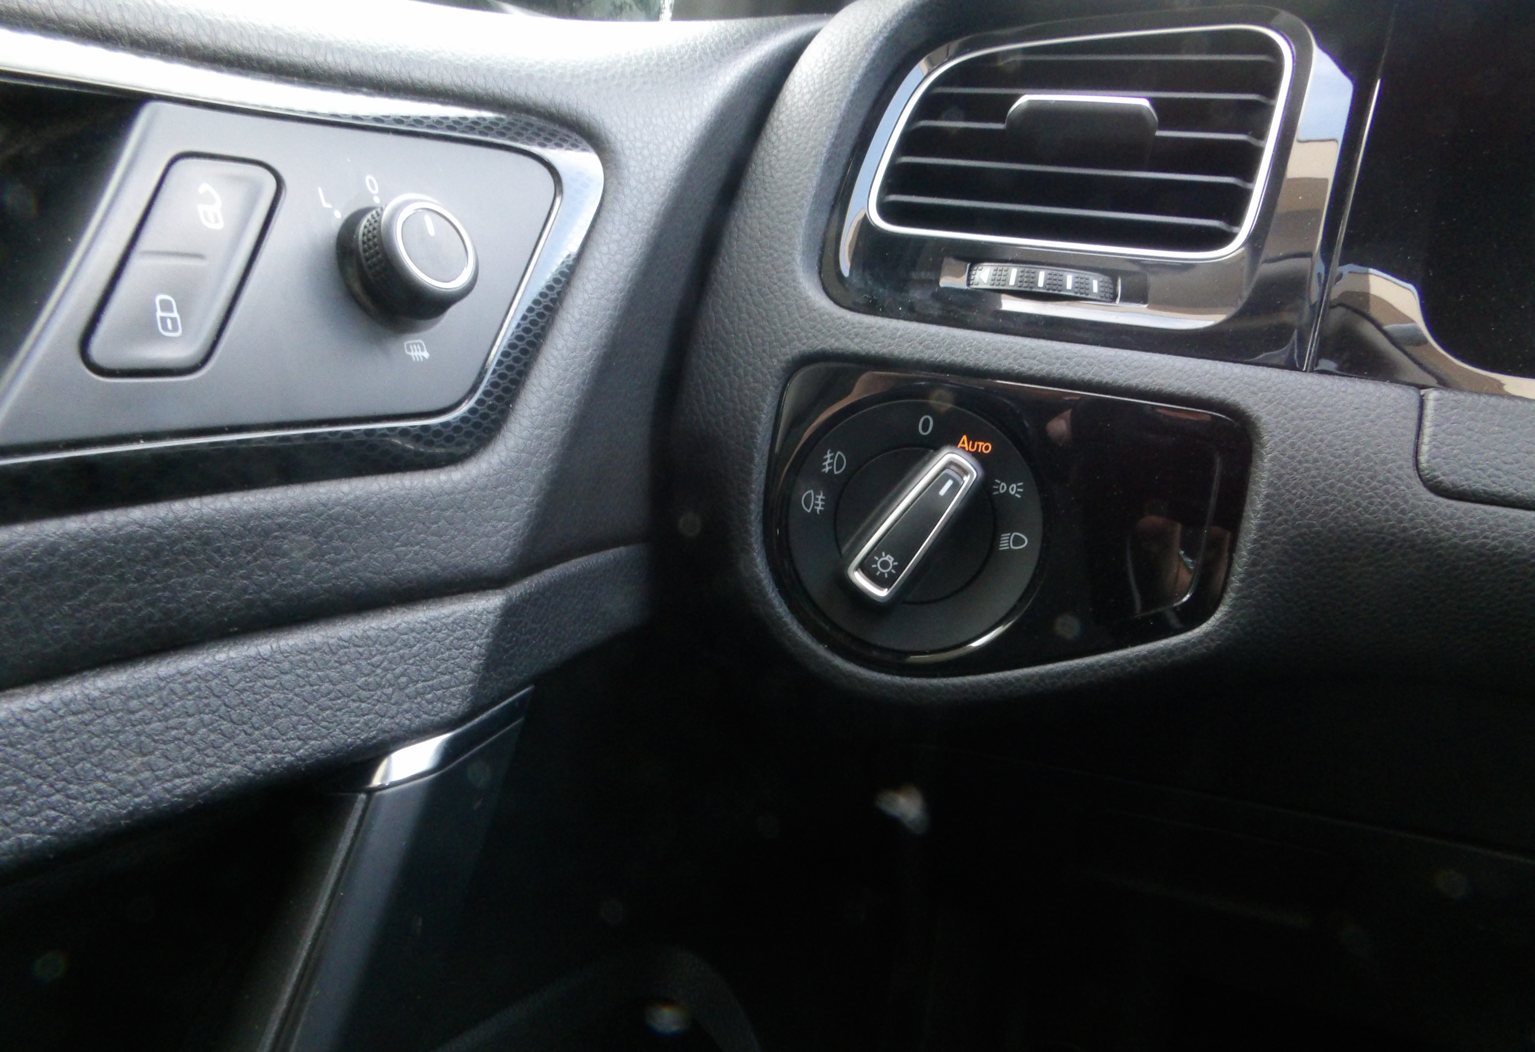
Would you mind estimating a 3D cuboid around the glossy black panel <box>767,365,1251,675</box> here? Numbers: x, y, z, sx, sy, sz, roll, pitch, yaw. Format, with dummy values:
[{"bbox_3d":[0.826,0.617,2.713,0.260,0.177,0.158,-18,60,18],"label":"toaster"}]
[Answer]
[{"bbox_3d":[0.057,0.003,0.282,0.123,0.081,0.020,9,5,18],"label":"glossy black panel"}]

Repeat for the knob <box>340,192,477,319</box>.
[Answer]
[{"bbox_3d":[-0.074,-0.057,0.226,0.015,0.025,0.025,-16,4,35],"label":"knob"}]

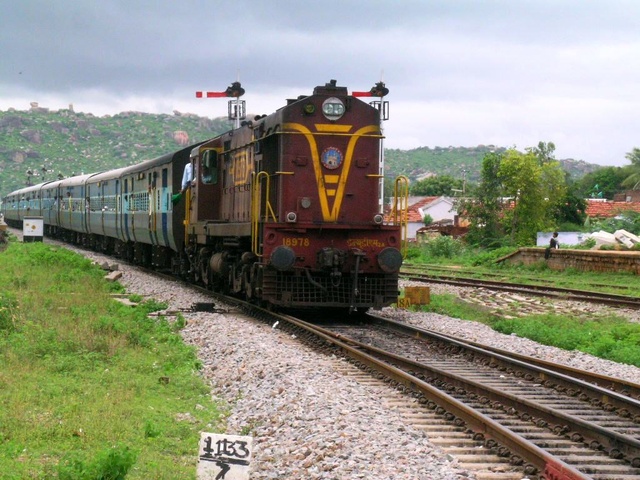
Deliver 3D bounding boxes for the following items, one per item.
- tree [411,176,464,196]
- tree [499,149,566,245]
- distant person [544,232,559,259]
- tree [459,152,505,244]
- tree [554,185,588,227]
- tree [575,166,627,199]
[{"bbox_3d":[11.136,-3.584,205.000,5.162,5.353,5.000,0,1,0],"label":"tree"},{"bbox_3d":[13.079,-2.554,132.000,4.185,6.155,4.200,0,1,0],"label":"tree"},{"bbox_3d":[10.283,0.261,95.000,0.580,1.205,0.450,0,1,-17],"label":"distant person"},{"bbox_3d":[10.103,-2.486,135.000,3.021,6.043,3.100,0,1,0],"label":"tree"},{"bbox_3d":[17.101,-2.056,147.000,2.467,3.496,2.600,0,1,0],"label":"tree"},{"bbox_3d":[26.811,-3.919,205.000,5.162,6.213,5.000,0,1,0],"label":"tree"}]

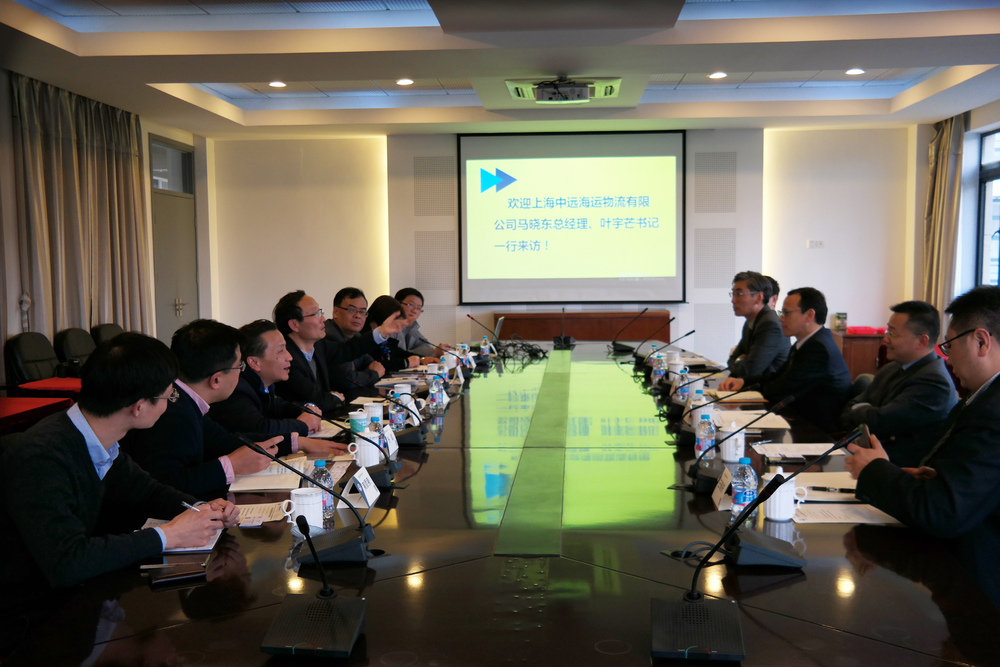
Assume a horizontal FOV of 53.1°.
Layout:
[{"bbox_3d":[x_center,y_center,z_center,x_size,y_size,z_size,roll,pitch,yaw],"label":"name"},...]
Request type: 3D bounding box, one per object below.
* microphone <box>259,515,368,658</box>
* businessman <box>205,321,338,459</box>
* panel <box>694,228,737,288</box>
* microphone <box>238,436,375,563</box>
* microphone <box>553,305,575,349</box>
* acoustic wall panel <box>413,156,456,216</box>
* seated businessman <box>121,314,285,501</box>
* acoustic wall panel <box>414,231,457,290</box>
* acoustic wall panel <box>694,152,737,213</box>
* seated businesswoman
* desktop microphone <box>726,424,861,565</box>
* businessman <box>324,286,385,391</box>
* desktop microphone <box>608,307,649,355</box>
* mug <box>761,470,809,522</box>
[{"bbox_3d":[-0.326,0.407,1.681,0.150,0.281,0.307,0,4,6],"label":"microphone"},{"bbox_3d":[-1.030,0.563,3.850,0.730,1.220,0.580,0,4,4],"label":"businessman"},{"bbox_3d":[2.296,-0.797,10.654,0.437,0.636,0.030,0,4,4],"label":"panel"},{"bbox_3d":[-0.428,0.368,2.253,0.304,0.281,0.150,-1,4,-5],"label":"microphone"},{"bbox_3d":[0.548,-0.051,8.350,0.150,0.305,0.310,0,4,4],"label":"microphone"},{"bbox_3d":[-0.710,-1.588,10.827,0.437,0.636,0.030,0,4,4],"label":"acoustic wall panel"},{"bbox_3d":[-0.975,0.598,2.950,0.740,1.270,0.580,-1,4,-8],"label":"seated businessman"},{"bbox_3d":[-0.704,-0.790,10.882,0.437,0.636,0.030,0,4,4],"label":"acoustic wall panel"},{"bbox_3d":[2.290,-1.595,10.599,0.437,0.636,0.030,0,4,4],"label":"acoustic wall panel"},{"bbox_3d":[-0.747,0.360,6.516,0.660,1.210,0.470,1,4,19],"label":"seated businesswoman"},{"bbox_3d":[0.675,0.359,2.290,0.315,0.300,0.155,0,4,4],"label":"desktop microphone"},{"bbox_3d":[-0.918,0.412,5.400,0.700,1.310,0.560,0,4,14],"label":"businessman"},{"bbox_3d":[0.999,-0.031,7.800,0.290,0.330,0.150,0,4,4],"label":"desktop microphone"},{"bbox_3d":[0.737,0.410,2.579,0.115,0.132,0.087,0,4,4],"label":"mug"}]

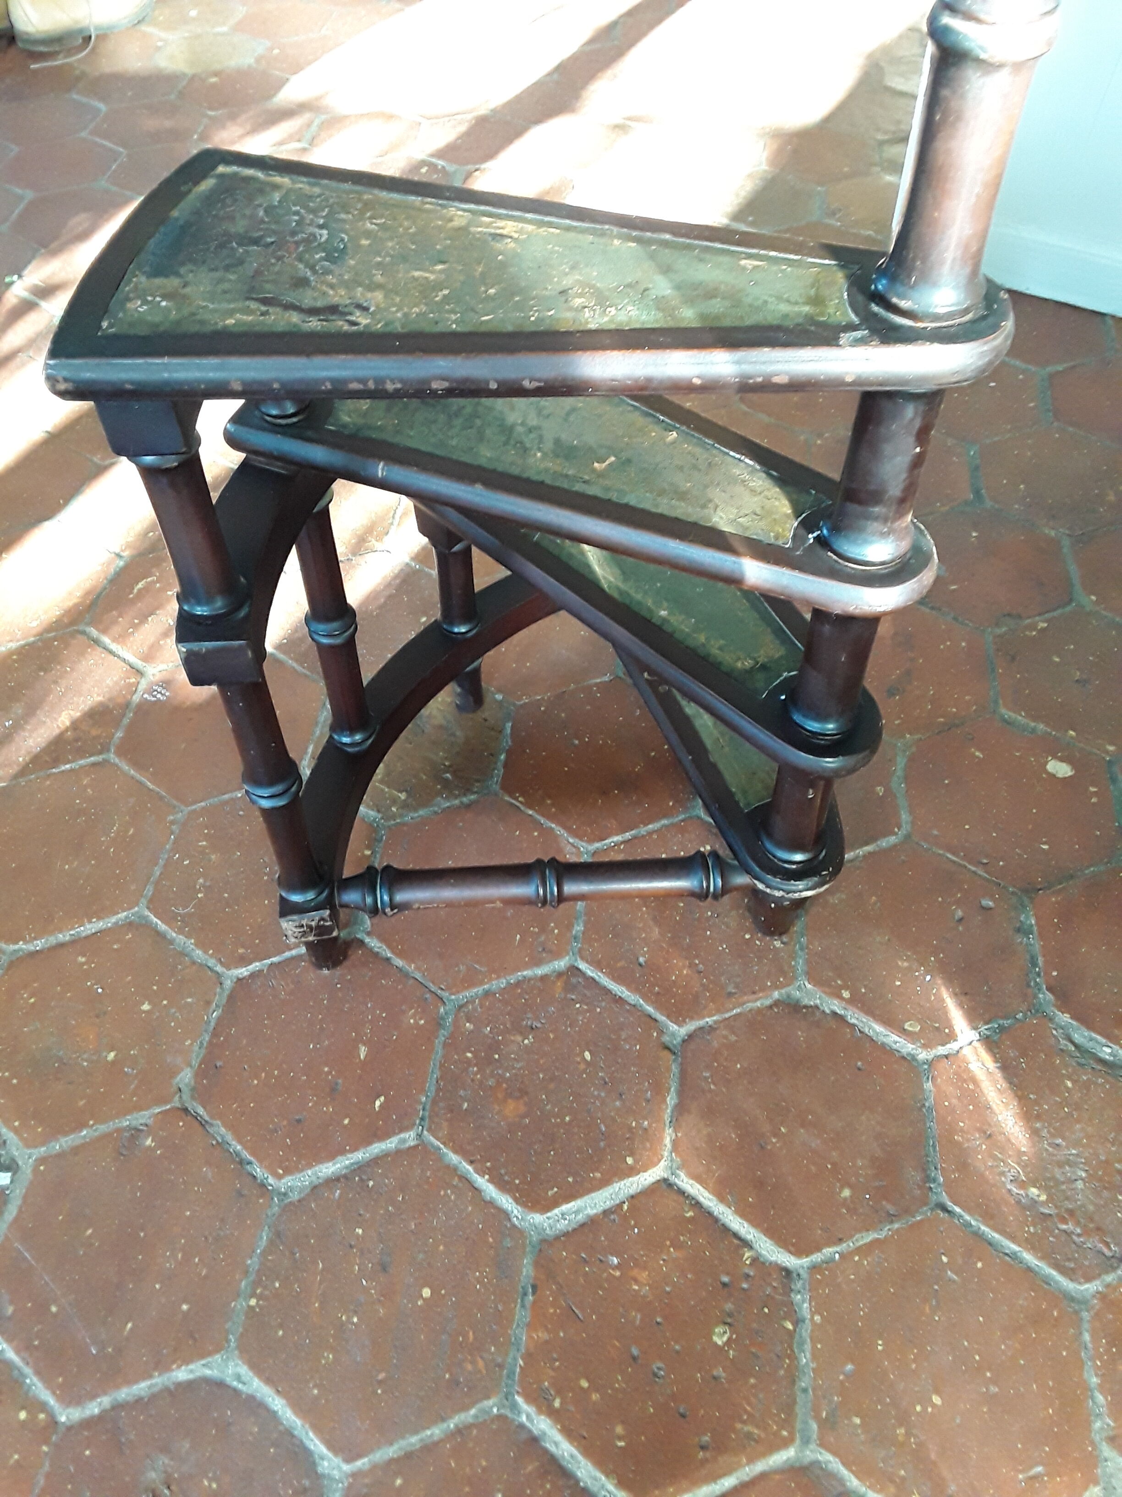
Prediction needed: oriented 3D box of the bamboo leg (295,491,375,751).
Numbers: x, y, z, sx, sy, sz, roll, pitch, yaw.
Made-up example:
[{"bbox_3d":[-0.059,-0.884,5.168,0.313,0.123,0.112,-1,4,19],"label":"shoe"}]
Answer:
[{"bbox_3d":[-0.158,-0.086,0.841,0.035,0.236,0.035,-1,50,1],"label":"bamboo leg"}]

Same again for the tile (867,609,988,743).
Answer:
[{"bbox_3d":[0.322,-0.078,1.113,0.168,0.018,0.194,5,50,6],"label":"tile"}]

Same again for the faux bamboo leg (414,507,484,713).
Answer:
[{"bbox_3d":[-0.088,-0.110,0.998,0.043,0.214,0.043,-1,50,1],"label":"faux bamboo leg"}]

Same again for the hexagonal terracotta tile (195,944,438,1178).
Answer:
[{"bbox_3d":[-0.174,0.225,0.847,0.159,0.015,0.183,6,51,6],"label":"hexagonal terracotta tile"}]

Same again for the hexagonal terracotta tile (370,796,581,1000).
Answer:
[{"bbox_3d":[-0.070,0.122,0.954,0.168,0.018,0.194,5,50,6],"label":"hexagonal terracotta tile"}]

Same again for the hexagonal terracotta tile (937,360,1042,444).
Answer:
[{"bbox_3d":[0.469,-0.405,1.359,0.161,0.015,0.186,6,51,6],"label":"hexagonal terracotta tile"}]

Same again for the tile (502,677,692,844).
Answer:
[{"bbox_3d":[0.034,0.011,1.021,0.160,0.015,0.185,6,51,6],"label":"tile"}]

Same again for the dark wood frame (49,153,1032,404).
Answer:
[{"bbox_3d":[-0.009,-0.229,0.567,0.431,0.028,0.205,3,50,4],"label":"dark wood frame"}]

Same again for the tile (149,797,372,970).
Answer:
[{"bbox_3d":[-0.240,0.109,0.945,0.157,0.015,0.182,6,51,6],"label":"tile"}]

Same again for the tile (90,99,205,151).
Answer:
[{"bbox_3d":[-0.658,-0.991,1.868,0.160,0.015,0.185,6,51,6],"label":"tile"}]

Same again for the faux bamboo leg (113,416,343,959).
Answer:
[{"bbox_3d":[-0.182,0.007,0.710,0.042,0.475,0.042,-4,50,-2],"label":"faux bamboo leg"}]

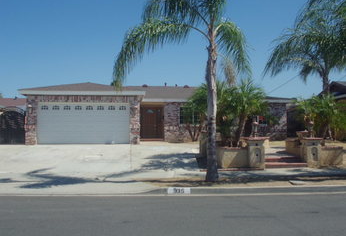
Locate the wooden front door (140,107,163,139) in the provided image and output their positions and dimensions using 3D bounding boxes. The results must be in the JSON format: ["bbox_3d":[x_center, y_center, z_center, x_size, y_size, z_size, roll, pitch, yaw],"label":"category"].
[{"bbox_3d":[-1.367,0.302,24.400,1.420,2.050,0.150,0,-1,-4],"label":"wooden front door"}]

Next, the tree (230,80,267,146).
[{"bbox_3d":[2.562,-0.143,12.900,1.250,2.250,1.250,0,-1,-4],"label":"tree"}]

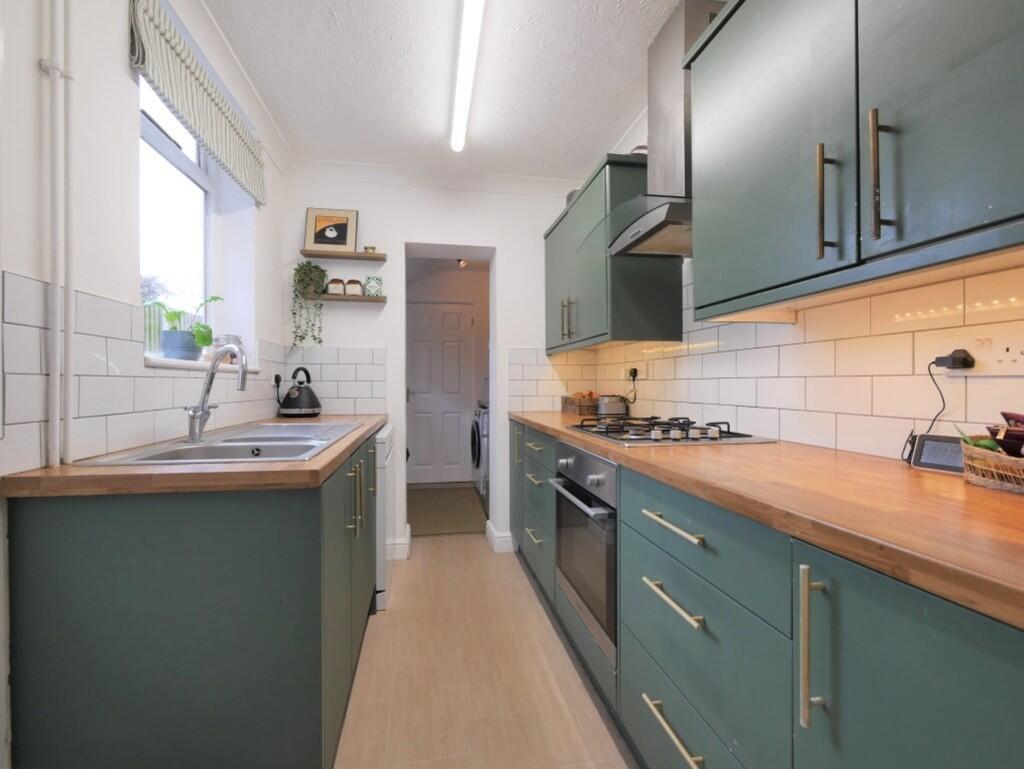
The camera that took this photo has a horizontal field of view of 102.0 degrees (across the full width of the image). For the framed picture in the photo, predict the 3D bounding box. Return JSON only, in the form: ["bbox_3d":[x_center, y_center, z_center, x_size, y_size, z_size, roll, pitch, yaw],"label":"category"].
[{"bbox_3d":[-1.077,-0.912,2.487,0.290,0.290,0.022,0,-11,-10],"label":"framed picture"}]

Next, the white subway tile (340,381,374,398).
[{"bbox_3d":[-0.950,0.032,2.514,0.200,0.100,0.010,0,0,-12],"label":"white subway tile"}]

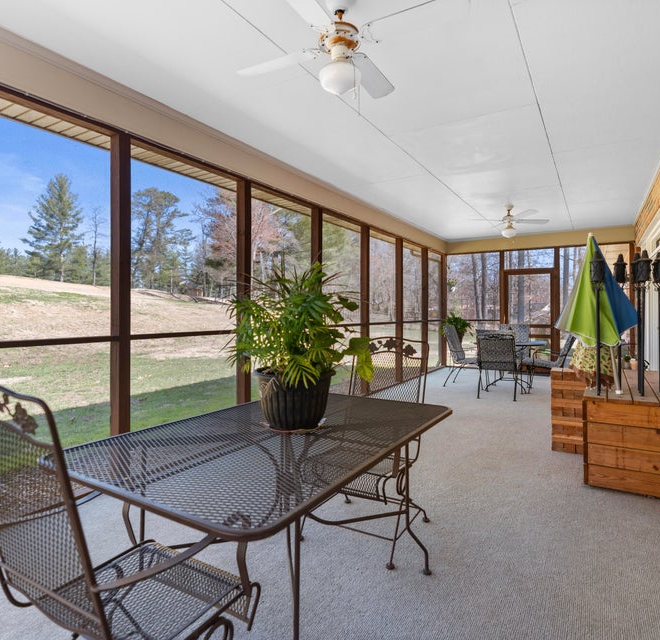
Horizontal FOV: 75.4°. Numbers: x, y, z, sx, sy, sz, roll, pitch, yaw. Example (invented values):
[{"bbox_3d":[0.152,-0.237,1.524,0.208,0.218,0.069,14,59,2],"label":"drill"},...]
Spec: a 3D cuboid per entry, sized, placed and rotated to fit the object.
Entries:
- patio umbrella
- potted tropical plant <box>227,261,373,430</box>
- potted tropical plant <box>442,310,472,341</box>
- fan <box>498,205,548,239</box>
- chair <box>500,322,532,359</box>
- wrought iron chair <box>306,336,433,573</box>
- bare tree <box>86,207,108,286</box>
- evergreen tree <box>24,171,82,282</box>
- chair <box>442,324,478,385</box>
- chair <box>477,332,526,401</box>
[{"bbox_3d":[2.032,-0.042,3.240,0.620,1.200,0.500,-9,1,32],"label":"patio umbrella"},{"bbox_3d":[-0.130,0.096,1.820,0.600,0.700,0.580,0,0,0],"label":"potted tropical plant"},{"bbox_3d":[2.709,0.181,9.100,0.660,0.700,0.660,0,0,32],"label":"potted tropical plant"},{"bbox_3d":[2.547,-1.397,6.020,1.080,0.500,1.080,0,1,2],"label":"fan"},{"bbox_3d":[3.248,0.616,7.487,0.580,1.020,0.670,0,0,32],"label":"chair"},{"bbox_3d":[0.215,0.632,2.365,0.640,1.030,0.750,1,1,32],"label":"wrought iron chair"},{"bbox_3d":[-27.250,-8.615,50.000,2.800,9.400,2.800,1,1,32],"label":"bare tree"},{"bbox_3d":[-32.407,-10.724,50.000,7.200,12.700,7.000,1,1,32],"label":"evergreen tree"},{"bbox_3d":[2.357,0.620,7.305,0.660,1.020,0.580,0,0,32],"label":"chair"},{"bbox_3d":[2.541,0.640,6.313,0.590,0.990,0.680,0,0,27],"label":"chair"}]

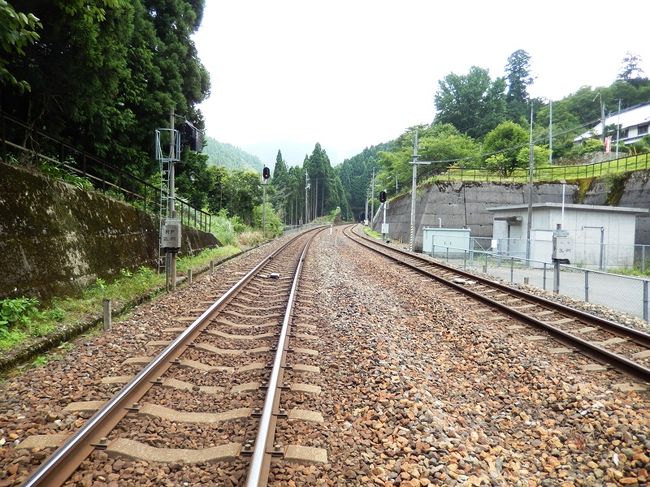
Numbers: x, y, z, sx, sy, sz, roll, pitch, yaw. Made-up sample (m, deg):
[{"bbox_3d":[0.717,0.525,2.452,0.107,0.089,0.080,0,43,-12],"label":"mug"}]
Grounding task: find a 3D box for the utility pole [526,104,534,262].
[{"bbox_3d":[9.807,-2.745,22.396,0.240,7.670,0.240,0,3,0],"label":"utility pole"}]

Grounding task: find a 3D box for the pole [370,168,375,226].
[{"bbox_3d":[5.989,-5.626,58.801,0.280,7.490,0.280,0,3,0],"label":"pole"}]

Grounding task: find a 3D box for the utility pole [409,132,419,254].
[{"bbox_3d":[5.569,-3.329,29.298,0.280,7.610,0.280,0,3,0],"label":"utility pole"}]

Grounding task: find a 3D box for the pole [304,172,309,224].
[{"bbox_3d":[-2.823,-6.889,72.782,0.270,8.190,0.270,0,3,0],"label":"pole"}]

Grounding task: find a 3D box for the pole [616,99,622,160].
[{"bbox_3d":[30.593,-11.930,48.834,0.200,6.220,0.200,0,3,0],"label":"pole"}]

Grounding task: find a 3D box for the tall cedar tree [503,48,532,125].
[{"bbox_3d":[34.880,-27.362,84.594,5.200,15.260,5.200,0,3,0],"label":"tall cedar tree"}]

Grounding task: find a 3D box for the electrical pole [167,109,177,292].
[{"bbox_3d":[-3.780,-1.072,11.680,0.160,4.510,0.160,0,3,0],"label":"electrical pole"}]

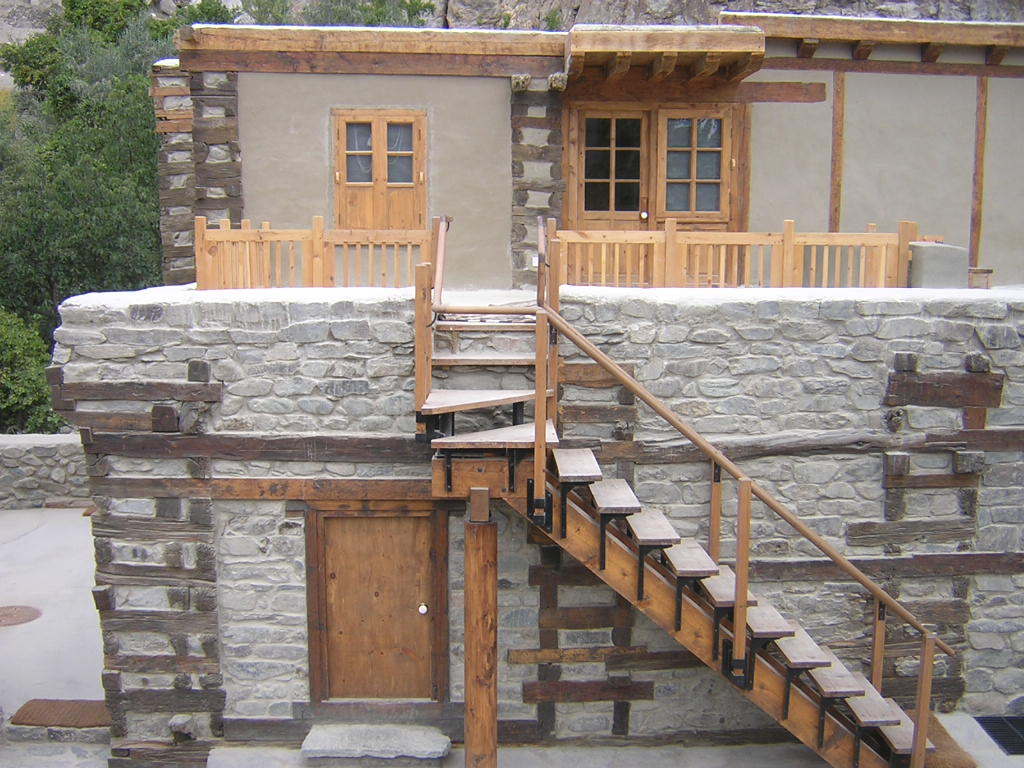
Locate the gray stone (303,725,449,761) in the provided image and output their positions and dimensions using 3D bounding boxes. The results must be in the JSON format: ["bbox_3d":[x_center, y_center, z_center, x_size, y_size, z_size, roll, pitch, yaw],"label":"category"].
[{"bbox_3d":[-1.080,2.835,8.388,1.155,0.115,0.379,0,8,-3],"label":"gray stone"}]

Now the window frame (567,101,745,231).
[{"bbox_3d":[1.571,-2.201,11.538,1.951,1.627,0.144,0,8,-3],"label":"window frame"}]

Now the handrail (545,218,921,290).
[{"bbox_3d":[1.841,-1.041,8.829,3.102,0.638,0.134,0,8,-3],"label":"handrail"}]

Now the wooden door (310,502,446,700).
[{"bbox_3d":[-1.102,1.805,8.815,1.117,1.701,0.134,0,8,-3],"label":"wooden door"}]

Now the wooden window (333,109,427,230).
[{"bbox_3d":[-1.414,-2.216,11.385,0.998,1.415,0.144,0,8,-3],"label":"wooden window"}]

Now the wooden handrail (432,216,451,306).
[{"bbox_3d":[-0.540,-0.934,8.068,0.147,0.663,1.296,0,8,-3],"label":"wooden handrail"}]

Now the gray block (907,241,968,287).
[{"bbox_3d":[3.708,-1.003,9.335,0.466,0.427,0.320,0,8,-1],"label":"gray block"}]

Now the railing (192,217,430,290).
[{"bbox_3d":[-1.587,-1.026,8.658,1.943,0.656,0.134,0,8,-3],"label":"railing"}]

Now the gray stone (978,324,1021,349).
[{"bbox_3d":[3.983,-0.401,8.796,0.352,0.197,0.211,0,8,-3],"label":"gray stone"}]

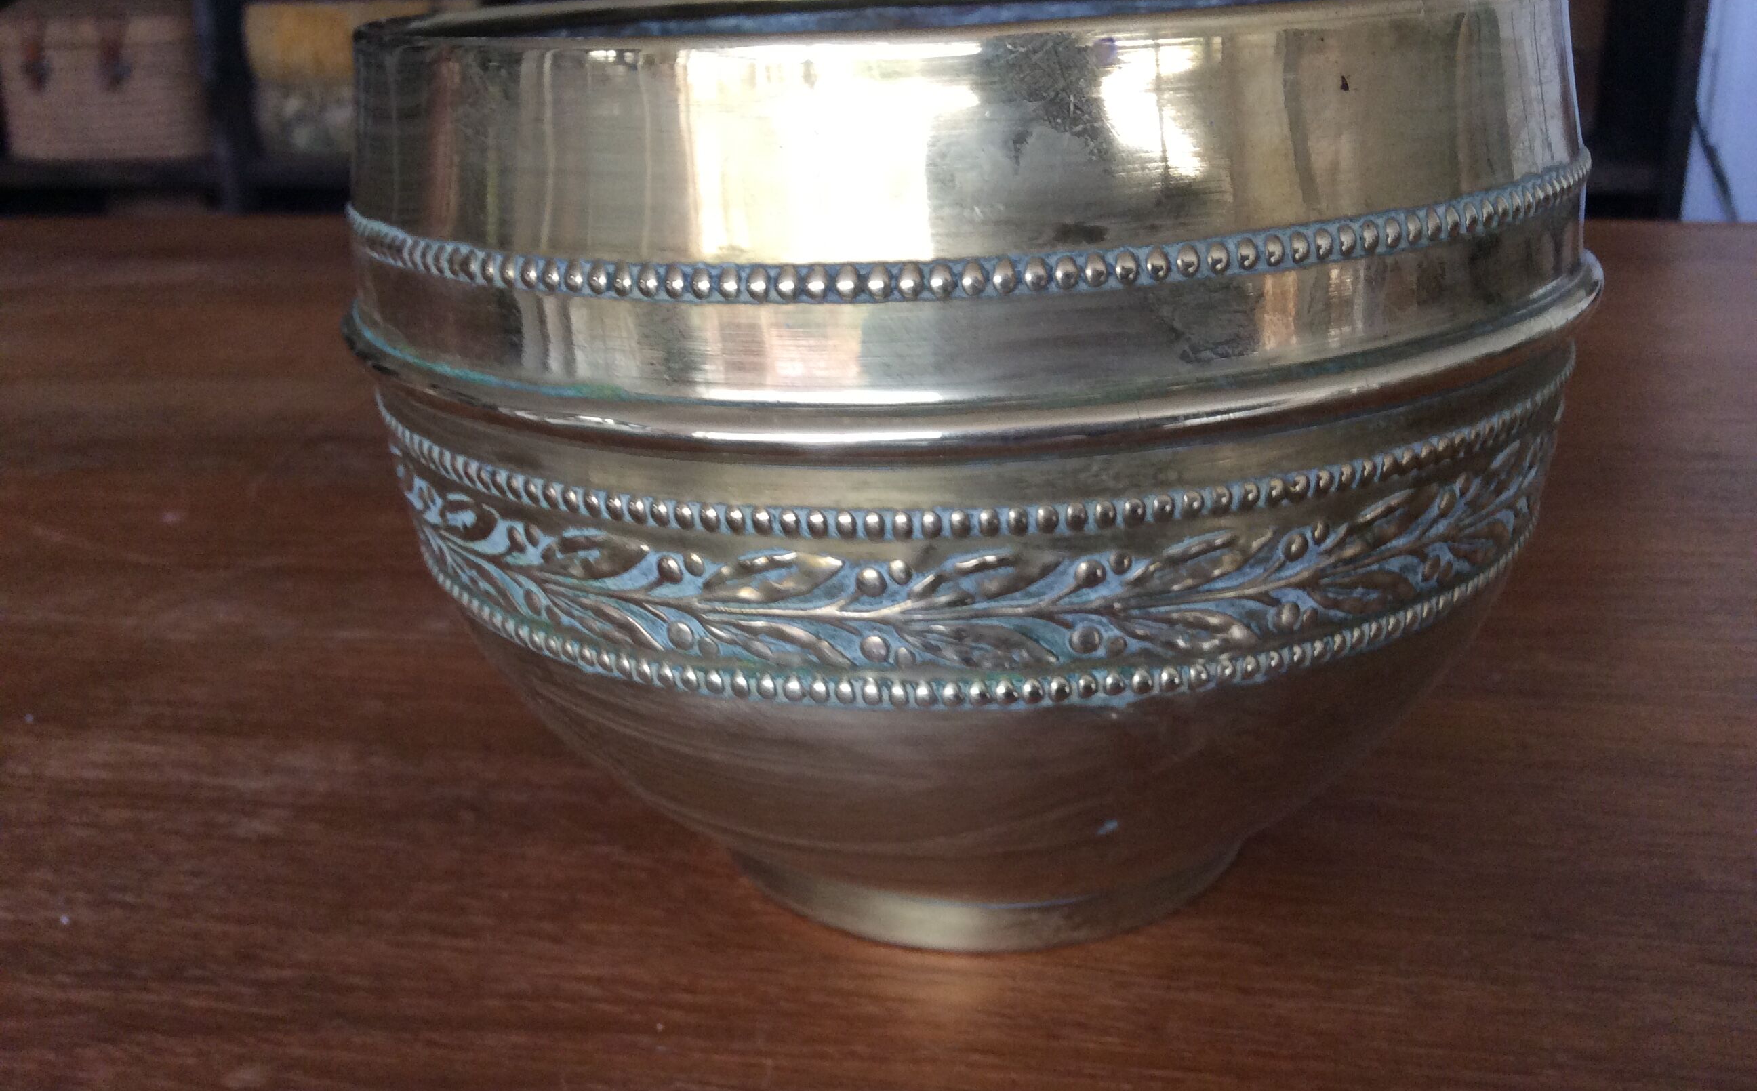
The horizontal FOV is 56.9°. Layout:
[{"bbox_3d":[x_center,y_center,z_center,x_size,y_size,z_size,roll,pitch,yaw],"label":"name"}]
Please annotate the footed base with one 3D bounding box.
[{"bbox_3d":[0.023,0.050,0.358,0.115,0.013,0.115,-4,21,0],"label":"footed base"}]

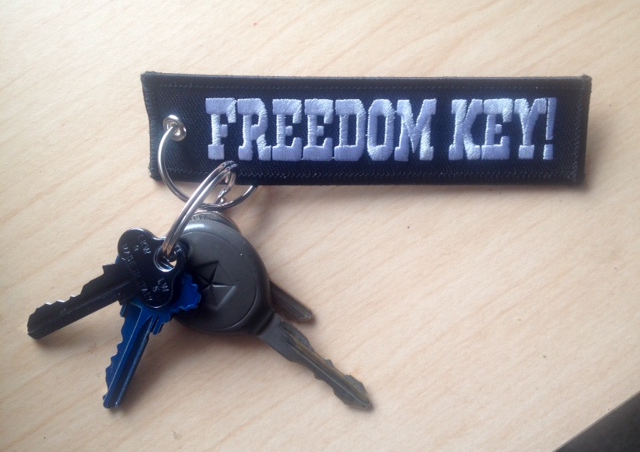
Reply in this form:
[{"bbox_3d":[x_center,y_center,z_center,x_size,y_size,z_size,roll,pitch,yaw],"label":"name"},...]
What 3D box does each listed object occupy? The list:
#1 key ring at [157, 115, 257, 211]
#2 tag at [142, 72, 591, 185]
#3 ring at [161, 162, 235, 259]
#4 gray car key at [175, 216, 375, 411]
[{"bbox_3d":[-0.032,-0.020,0.190,0.030,0.004,0.030,0,97,-7],"label":"key ring"},{"bbox_3d":[0.014,-0.029,0.192,0.131,0.005,0.031,0,97,0],"label":"tag"},{"bbox_3d":[-0.034,-0.004,0.182,0.004,0.032,0.032,38,84,1],"label":"ring"},{"bbox_3d":[-0.014,0.031,0.193,0.079,0.009,0.032,40,96,-12],"label":"gray car key"}]

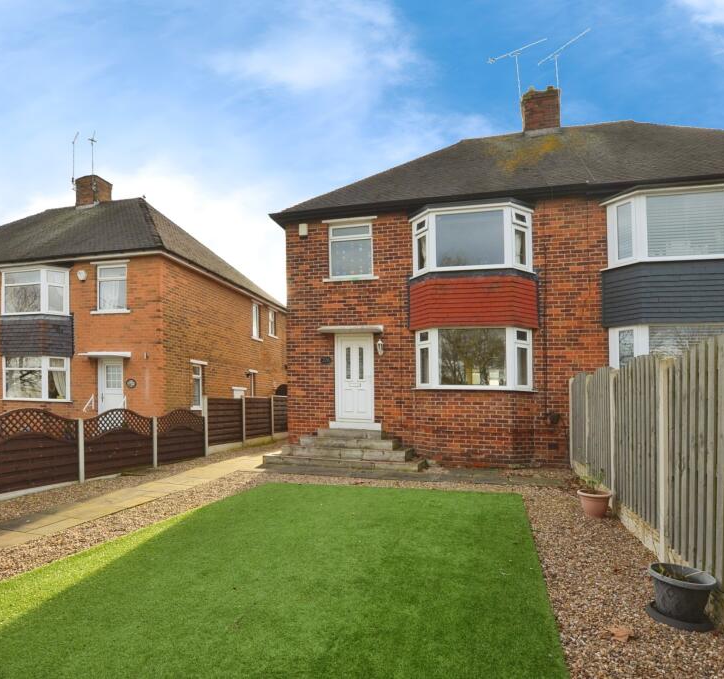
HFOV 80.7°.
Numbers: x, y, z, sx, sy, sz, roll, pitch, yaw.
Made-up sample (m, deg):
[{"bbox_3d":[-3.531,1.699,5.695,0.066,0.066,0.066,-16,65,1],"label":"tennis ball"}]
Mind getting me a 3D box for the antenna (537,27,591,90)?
[{"bbox_3d":[5.640,-7.658,11.913,0.380,1.275,1.540,4,-6,-33],"label":"antenna"}]

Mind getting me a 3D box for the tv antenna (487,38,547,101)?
[{"bbox_3d":[4.423,-7.590,12.152,1.601,1.590,0.380,-3,-6,32],"label":"tv antenna"}]

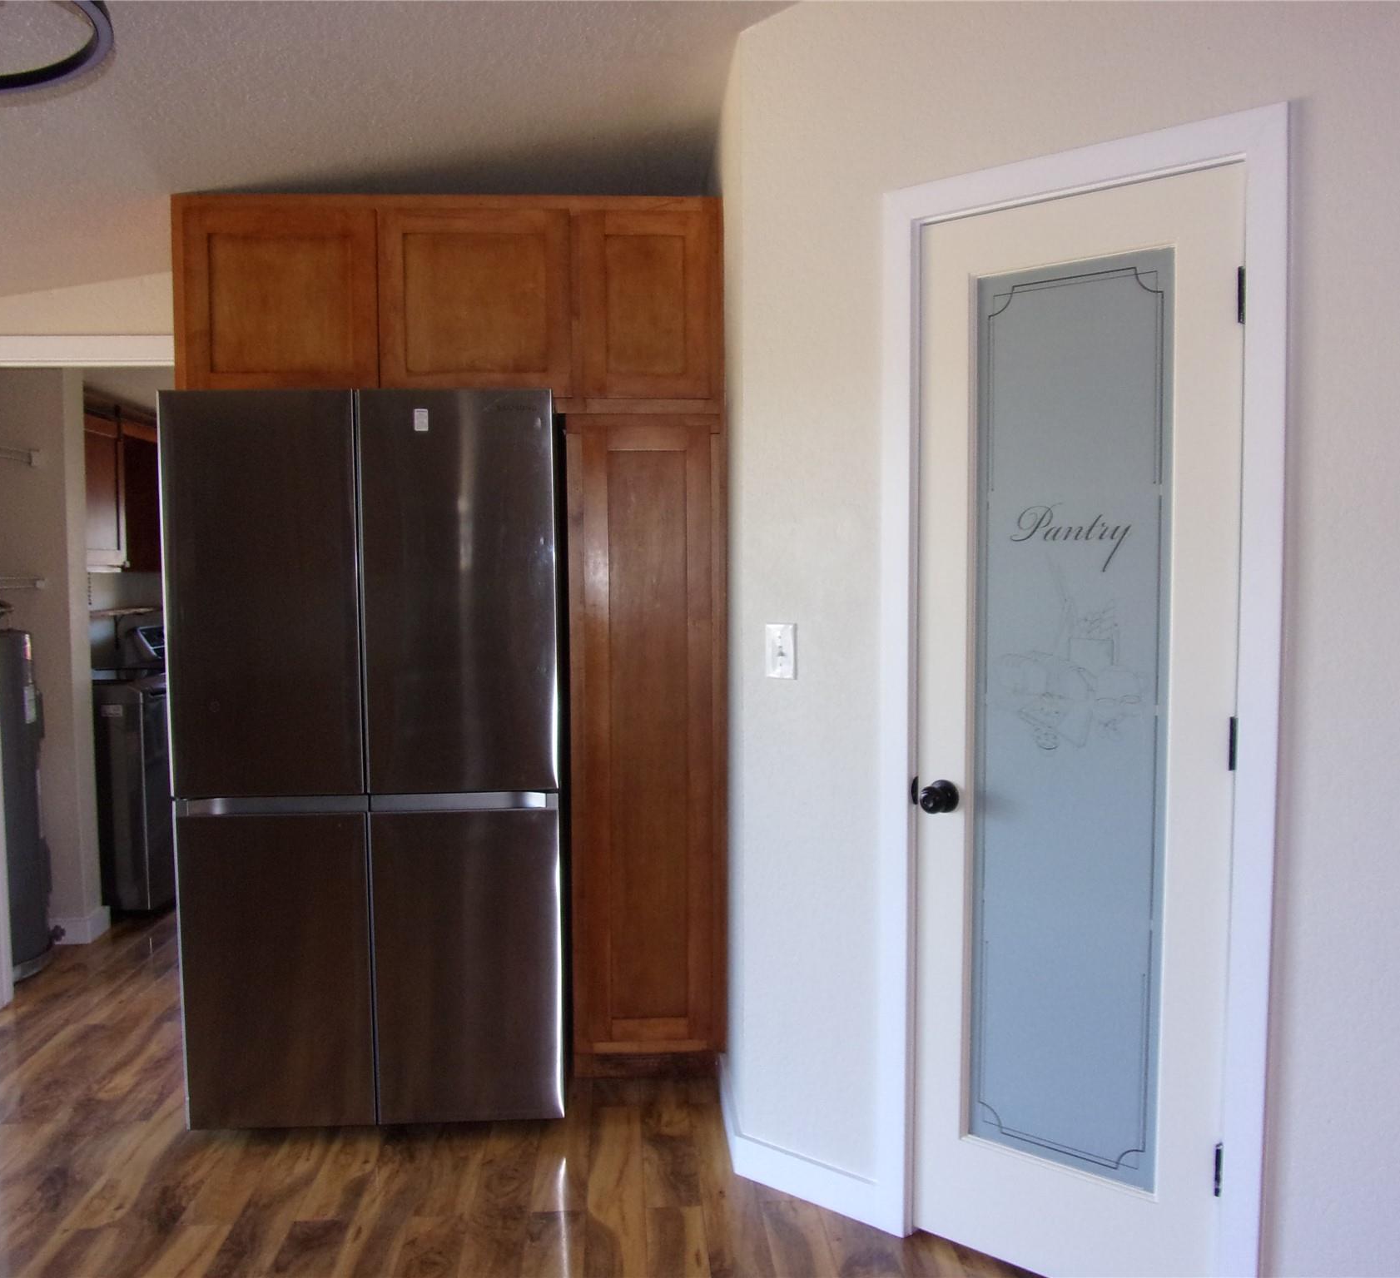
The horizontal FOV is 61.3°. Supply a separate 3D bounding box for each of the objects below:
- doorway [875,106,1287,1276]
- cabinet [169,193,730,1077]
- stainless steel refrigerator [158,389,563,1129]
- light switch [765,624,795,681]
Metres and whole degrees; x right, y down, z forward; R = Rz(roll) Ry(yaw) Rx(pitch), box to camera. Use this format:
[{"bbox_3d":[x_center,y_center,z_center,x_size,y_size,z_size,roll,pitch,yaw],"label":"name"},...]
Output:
[{"bbox_3d":[0.689,0.185,2.221,0.733,2.111,0.115,2,5,37],"label":"doorway"},{"bbox_3d":[-0.628,0.024,3.323,1.370,2.308,0.610,-1,4,-2],"label":"cabinet"},{"bbox_3d":[-0.801,0.290,3.209,0.904,1.794,0.800,-1,4,-2],"label":"stainless steel refrigerator"},{"bbox_3d":[0.174,0.027,2.548,0.073,0.116,0.014,2,5,37],"label":"light switch"}]

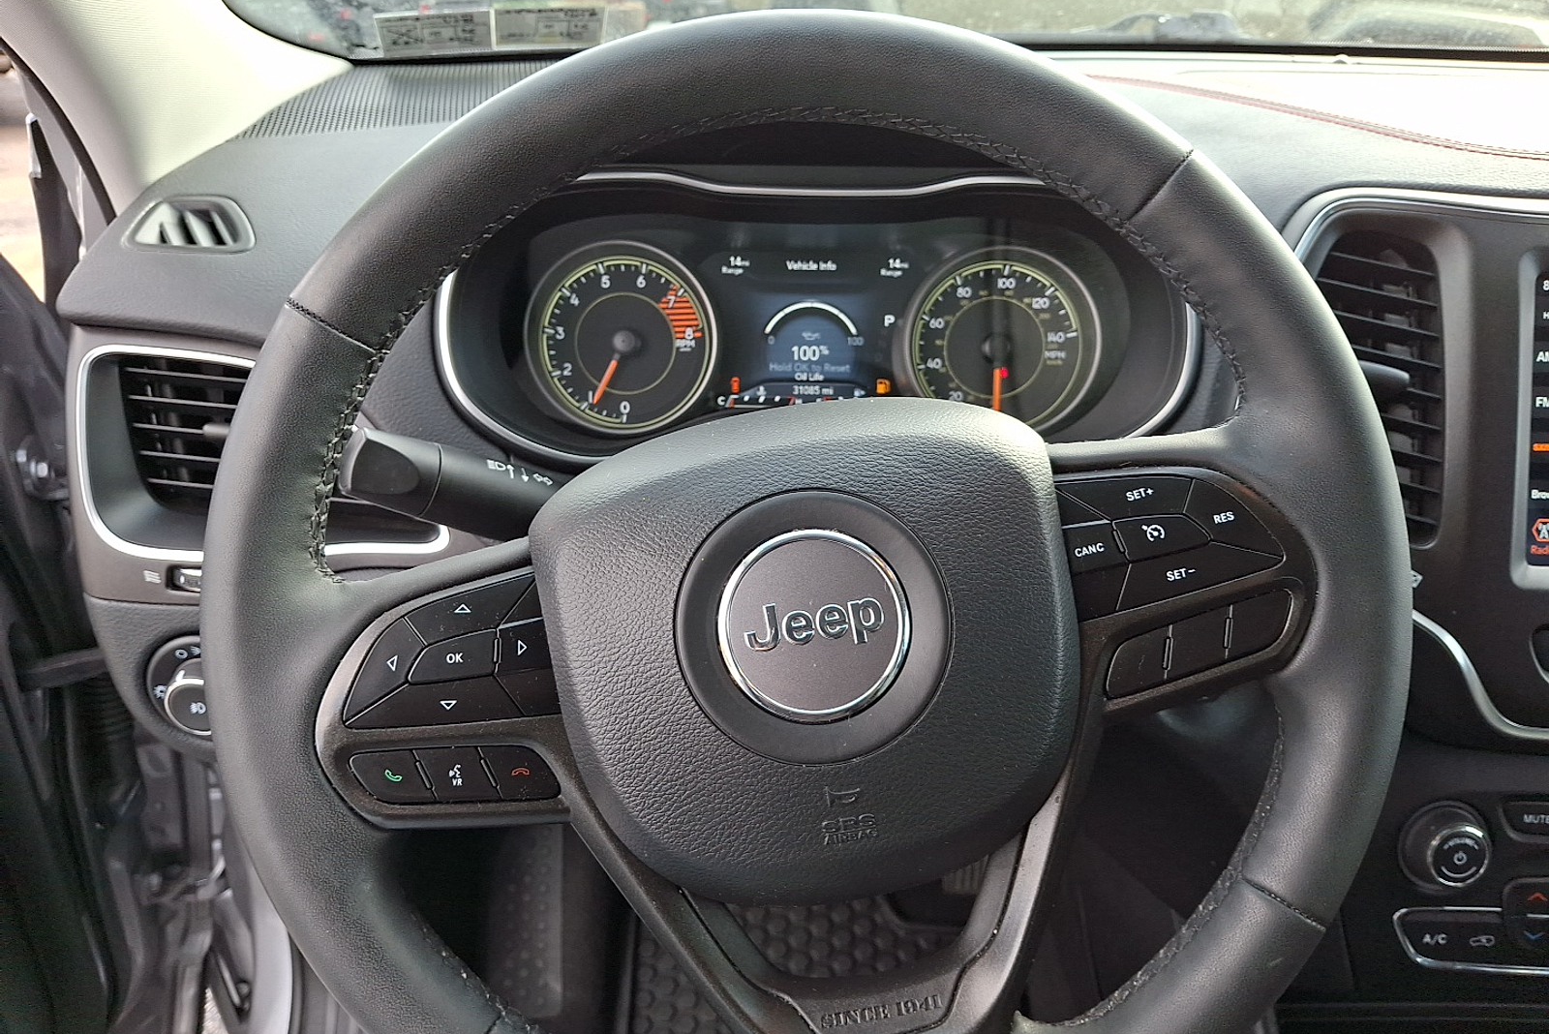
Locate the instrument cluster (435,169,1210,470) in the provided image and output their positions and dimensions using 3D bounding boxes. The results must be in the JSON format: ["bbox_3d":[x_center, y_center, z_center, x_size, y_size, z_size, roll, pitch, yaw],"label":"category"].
[{"bbox_3d":[0.022,-0.097,0.570,0.375,0.147,0.070,0,0,0],"label":"instrument cluster"}]

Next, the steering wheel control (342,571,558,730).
[{"bbox_3d":[-0.104,0.043,0.361,0.069,0.048,0.013,-10,-3,-3],"label":"steering wheel control"}]

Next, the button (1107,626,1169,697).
[{"bbox_3d":[0.121,0.048,0.372,0.022,0.018,0.009,-12,-3,-3],"label":"button"}]

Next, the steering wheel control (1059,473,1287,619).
[{"bbox_3d":[0.133,0.011,0.375,0.070,0.048,0.013,-10,-3,-3],"label":"steering wheel control"}]

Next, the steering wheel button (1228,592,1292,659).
[{"bbox_3d":[0.154,0.034,0.357,0.025,0.017,0.006,-15,-2,4],"label":"steering wheel button"}]

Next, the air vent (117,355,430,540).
[{"bbox_3d":[-0.244,-0.033,0.548,0.153,0.080,0.040,5,8,11],"label":"air vent"}]

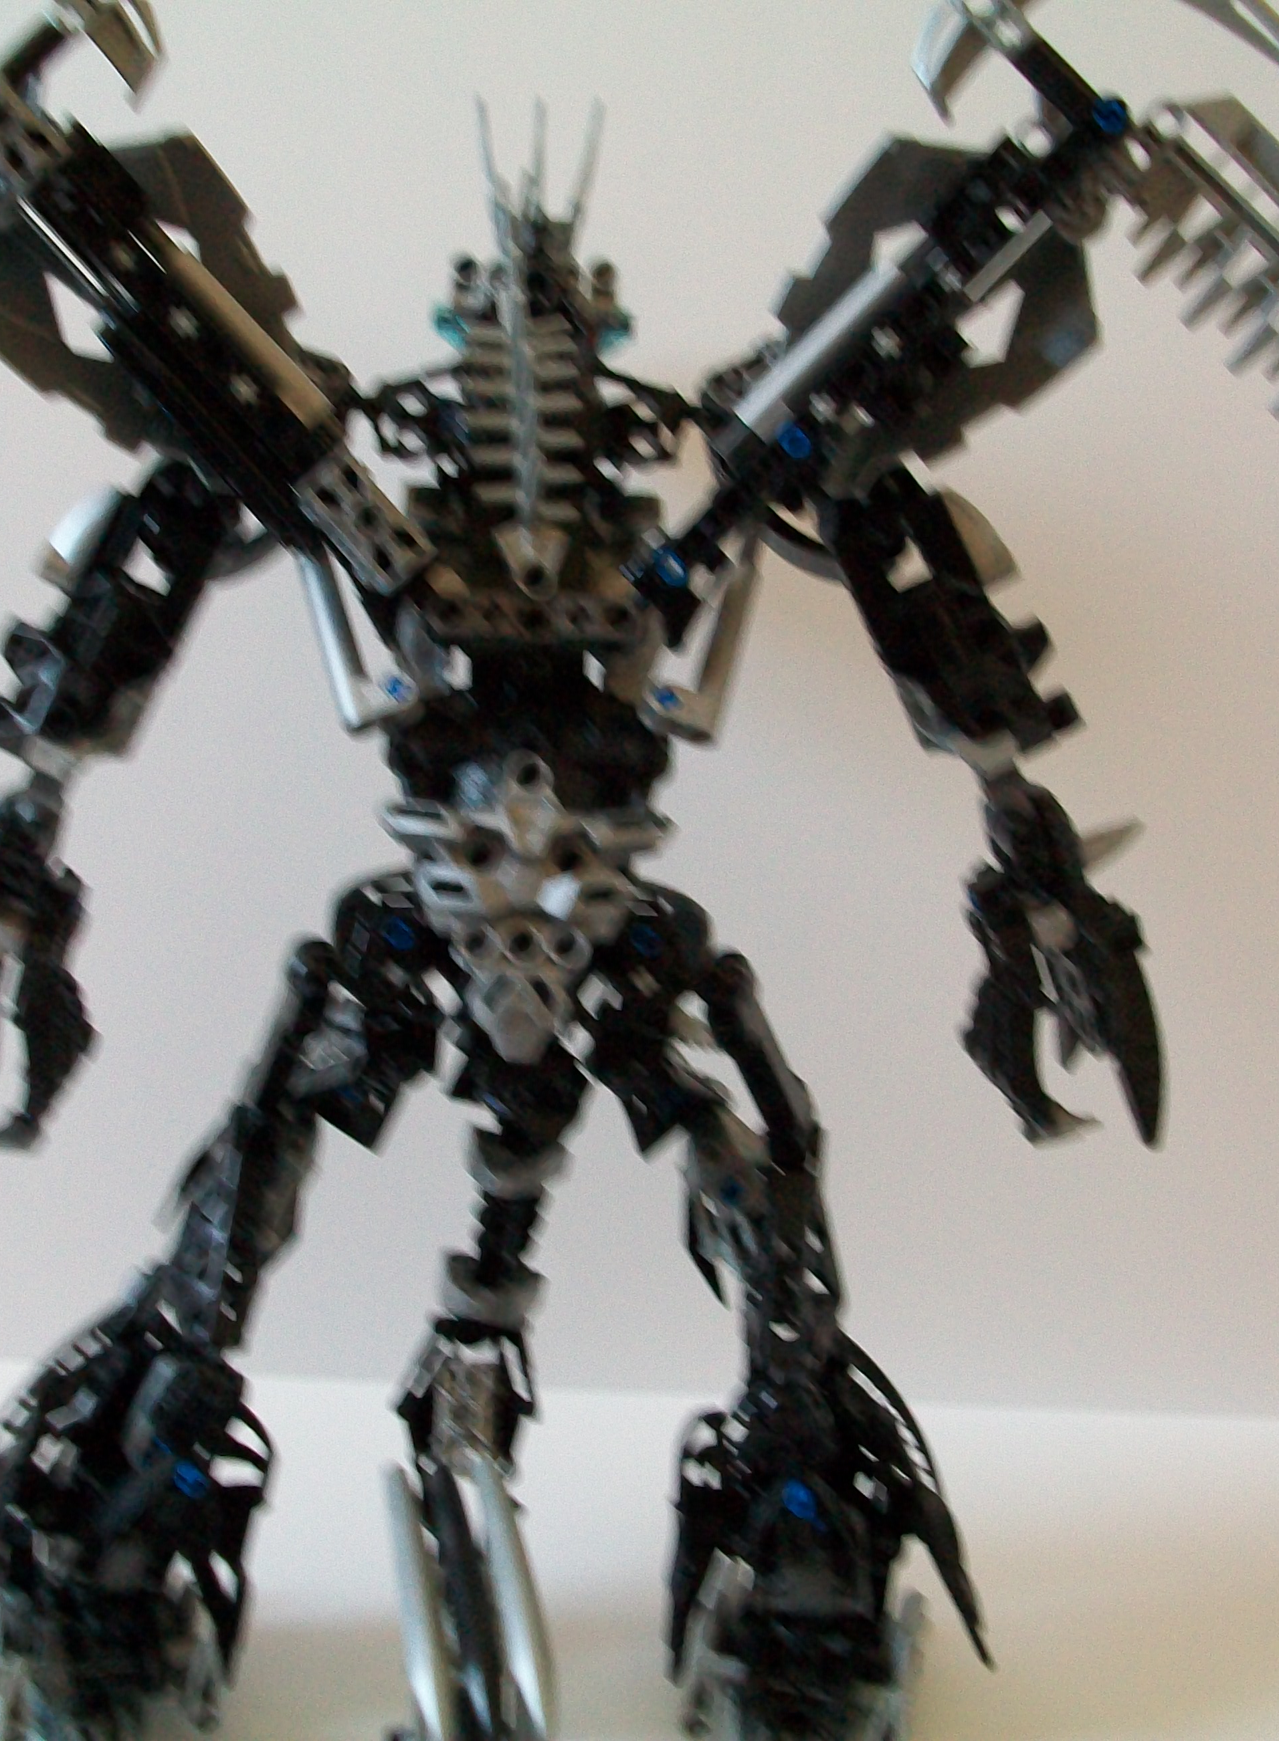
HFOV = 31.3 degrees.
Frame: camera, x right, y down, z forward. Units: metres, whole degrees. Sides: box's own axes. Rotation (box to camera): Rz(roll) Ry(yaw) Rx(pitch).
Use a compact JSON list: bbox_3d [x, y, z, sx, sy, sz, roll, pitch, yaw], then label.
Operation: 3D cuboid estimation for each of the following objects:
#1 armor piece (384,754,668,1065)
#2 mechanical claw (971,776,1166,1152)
[{"bbox_3d":[-0.020,0.006,0.411,0.049,0.053,0.025,2,10,-1],"label":"armor piece"},{"bbox_3d":[0.078,0.016,0.425,0.034,0.065,0.031,2,10,-1],"label":"mechanical claw"}]

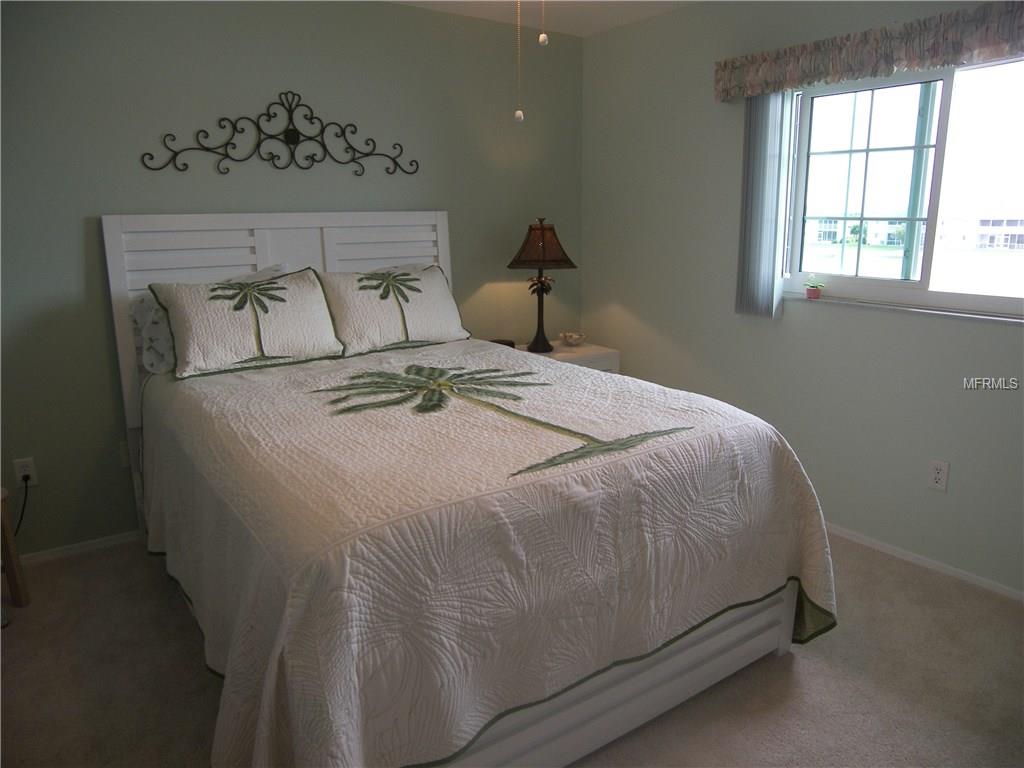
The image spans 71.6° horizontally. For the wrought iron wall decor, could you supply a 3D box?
[{"bbox_3d":[-1.014,-1.157,3.280,1.292,0.364,0.030,-10,16,-34],"label":"wrought iron wall decor"}]

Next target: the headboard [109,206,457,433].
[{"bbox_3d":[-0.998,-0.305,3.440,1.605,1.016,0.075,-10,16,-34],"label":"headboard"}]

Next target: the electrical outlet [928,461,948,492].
[{"bbox_3d":[1.686,0.364,2.806,0.012,0.117,0.073,-10,16,-34],"label":"electrical outlet"}]

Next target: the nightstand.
[{"bbox_3d":[0.229,0.128,4.151,0.610,0.660,0.460,-10,16,-34],"label":"nightstand"}]

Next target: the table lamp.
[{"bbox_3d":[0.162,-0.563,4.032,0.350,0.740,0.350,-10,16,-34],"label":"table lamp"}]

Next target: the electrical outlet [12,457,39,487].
[{"bbox_3d":[-2.009,0.370,2.937,0.073,0.118,0.012,-10,16,-34],"label":"electrical outlet"}]

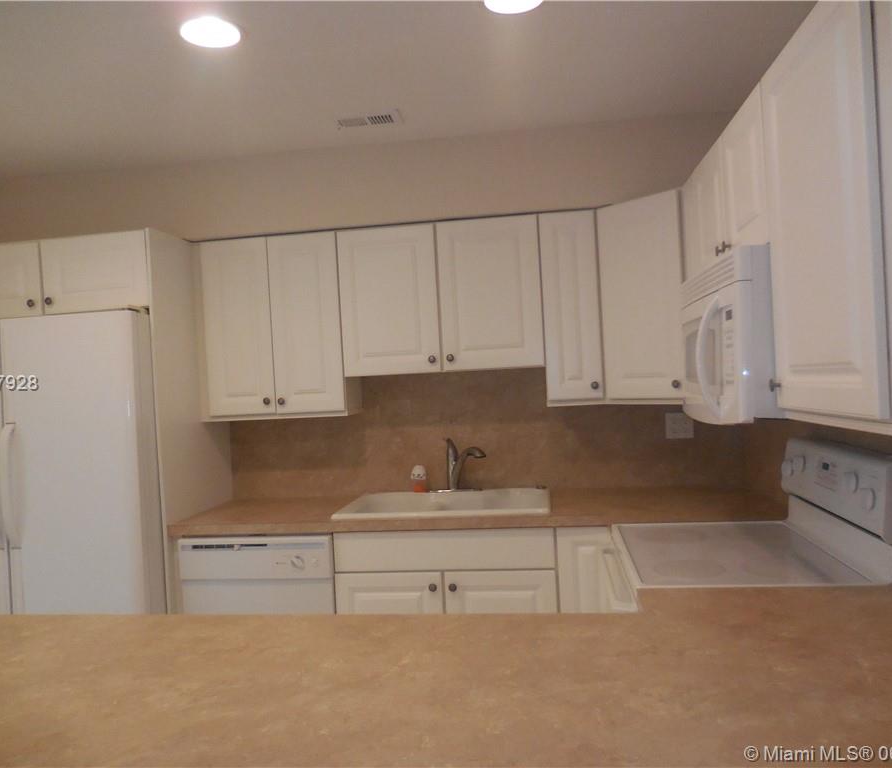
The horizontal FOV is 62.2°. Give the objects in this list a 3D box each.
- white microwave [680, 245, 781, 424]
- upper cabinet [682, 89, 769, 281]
[{"bbox_3d":[0.934,-0.129,2.073,0.400,0.415,0.761,-3,1,7],"label":"white microwave"},{"bbox_3d":[0.960,-0.524,2.140,0.327,0.370,0.914,-3,1,7],"label":"upper cabinet"}]

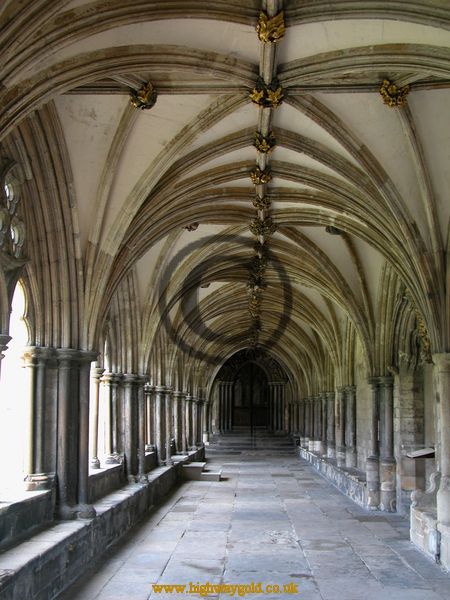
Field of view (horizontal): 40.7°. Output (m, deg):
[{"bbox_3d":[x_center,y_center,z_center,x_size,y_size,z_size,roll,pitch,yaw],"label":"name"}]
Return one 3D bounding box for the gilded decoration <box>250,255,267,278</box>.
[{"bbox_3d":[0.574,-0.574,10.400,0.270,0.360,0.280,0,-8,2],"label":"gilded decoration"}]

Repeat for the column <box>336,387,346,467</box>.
[{"bbox_3d":[2.688,2.919,14.000,0.230,1.810,0.220,0,-9,2],"label":"column"}]

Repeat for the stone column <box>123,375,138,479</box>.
[{"bbox_3d":[-1.573,2.106,10.100,0.260,1.763,0.250,0,-9,2],"label":"stone column"}]

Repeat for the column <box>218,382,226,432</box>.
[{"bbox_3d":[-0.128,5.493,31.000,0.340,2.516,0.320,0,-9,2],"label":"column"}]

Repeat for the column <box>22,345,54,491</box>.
[{"bbox_3d":[-1.967,1.250,6.400,0.320,1.492,0.310,0,-9,2],"label":"column"}]

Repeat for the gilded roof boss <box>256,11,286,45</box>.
[{"bbox_3d":[0.367,-2.208,4.899,0.230,0.170,0.220,0,-11,2],"label":"gilded roof boss"}]

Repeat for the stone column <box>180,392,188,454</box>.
[{"bbox_3d":[-1.306,3.957,19.562,0.250,1.927,0.250,0,-11,2],"label":"stone column"}]

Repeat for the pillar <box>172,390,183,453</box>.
[{"bbox_3d":[-1.409,3.605,18.000,0.230,1.810,0.230,0,-9,2],"label":"pillar"}]

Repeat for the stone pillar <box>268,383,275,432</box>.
[{"bbox_3d":[2.373,5.501,30.955,0.270,2.462,0.270,0,-11,2],"label":"stone pillar"}]

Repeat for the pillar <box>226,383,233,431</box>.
[{"bbox_3d":[0.230,5.493,31.000,0.280,2.516,0.280,0,-9,2],"label":"pillar"}]

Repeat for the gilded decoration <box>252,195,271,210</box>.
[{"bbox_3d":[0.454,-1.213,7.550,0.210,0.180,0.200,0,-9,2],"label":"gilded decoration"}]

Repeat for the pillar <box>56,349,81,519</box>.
[{"bbox_3d":[-1.910,1.593,7.403,0.270,1.996,0.270,0,-11,2],"label":"pillar"}]

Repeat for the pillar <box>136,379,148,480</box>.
[{"bbox_3d":[-1.475,2.316,10.850,0.190,1.870,0.190,0,-9,2],"label":"pillar"}]

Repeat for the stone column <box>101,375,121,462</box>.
[{"bbox_3d":[-2.058,2.148,11.000,0.270,1.640,0.270,0,-9,2],"label":"stone column"}]

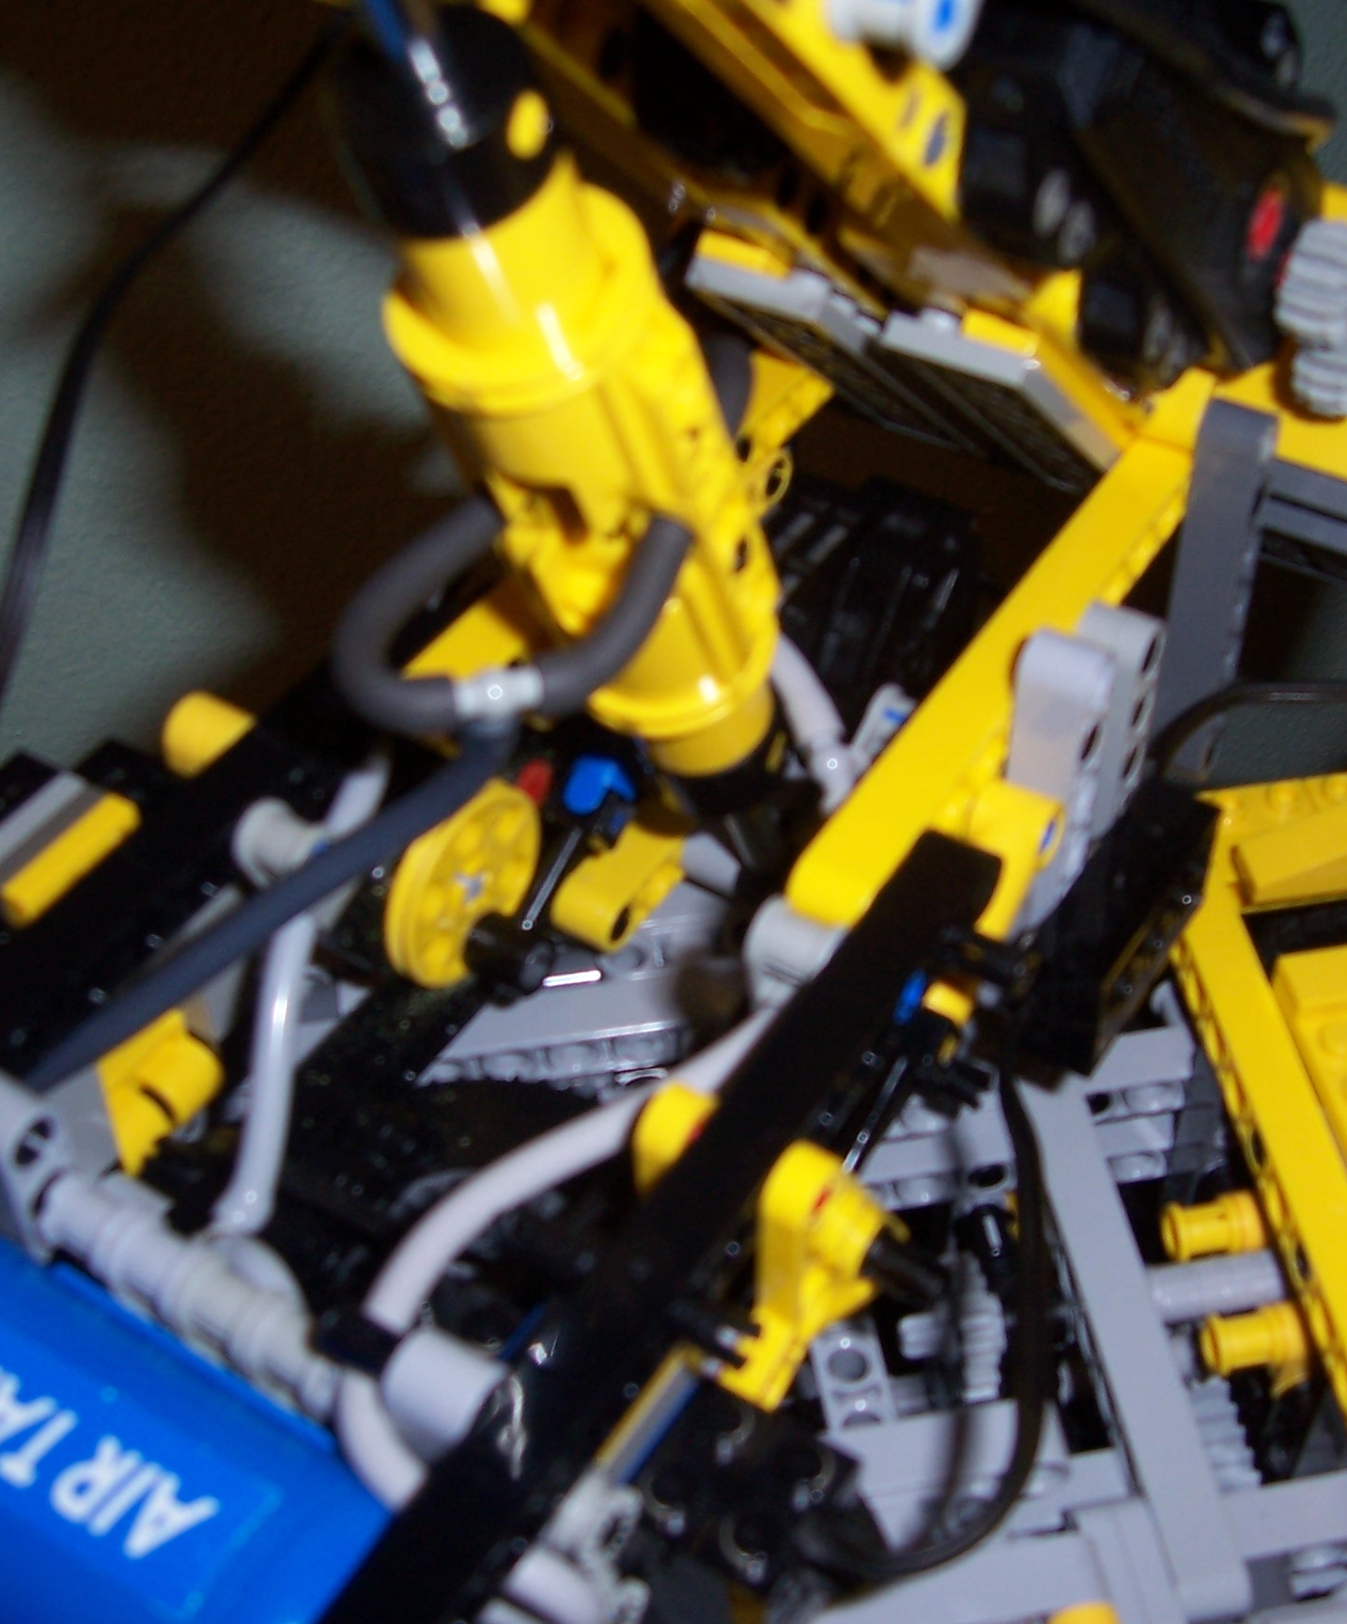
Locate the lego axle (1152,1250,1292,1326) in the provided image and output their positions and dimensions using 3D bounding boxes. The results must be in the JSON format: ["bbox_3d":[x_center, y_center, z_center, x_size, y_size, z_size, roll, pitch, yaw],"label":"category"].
[{"bbox_3d":[0.067,0.059,0.279,0.016,0.007,0.007,-8,52,-6],"label":"lego axle"}]

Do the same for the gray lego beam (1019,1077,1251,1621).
[{"bbox_3d":[0.049,0.053,0.255,0.008,0.008,0.076,-8,52,-6],"label":"gray lego beam"}]

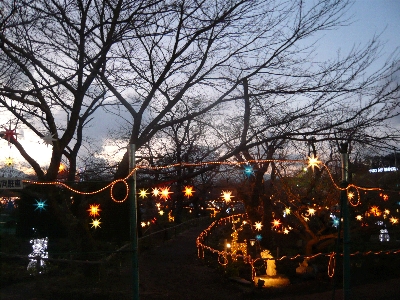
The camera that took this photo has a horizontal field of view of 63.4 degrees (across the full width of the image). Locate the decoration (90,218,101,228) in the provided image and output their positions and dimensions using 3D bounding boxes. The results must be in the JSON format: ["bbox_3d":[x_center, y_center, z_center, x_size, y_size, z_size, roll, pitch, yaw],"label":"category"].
[{"bbox_3d":[-3.392,2.386,10.500,0.350,0.350,0.300,0,-3,-18],"label":"decoration"}]

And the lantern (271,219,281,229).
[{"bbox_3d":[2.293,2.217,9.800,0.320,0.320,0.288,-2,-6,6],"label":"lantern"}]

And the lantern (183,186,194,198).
[{"bbox_3d":[-0.312,1.177,9.000,0.340,0.340,0.306,-1,-6,-1],"label":"lantern"}]

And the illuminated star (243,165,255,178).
[{"bbox_3d":[1.224,0.545,8.200,0.340,0.340,0.306,-2,-6,4],"label":"illuminated star"}]

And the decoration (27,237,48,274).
[{"bbox_3d":[-4.621,3.000,9.200,0.620,1.080,0.500,-1,-3,-6],"label":"decoration"}]

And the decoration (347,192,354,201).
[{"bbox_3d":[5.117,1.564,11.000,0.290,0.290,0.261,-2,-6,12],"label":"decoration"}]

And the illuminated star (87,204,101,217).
[{"bbox_3d":[-3.128,1.777,9.500,0.400,0.370,0.330,0,-3,-18],"label":"illuminated star"}]

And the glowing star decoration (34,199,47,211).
[{"bbox_3d":[-4.684,1.600,9.500,0.380,0.380,0.320,0,-3,-26],"label":"glowing star decoration"}]

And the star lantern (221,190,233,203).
[{"bbox_3d":[0.850,1.437,10.000,0.400,0.380,0.330,-1,-3,5],"label":"star lantern"}]

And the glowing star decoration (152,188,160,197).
[{"bbox_3d":[-1.391,1.347,10.300,0.310,0.310,0.279,-1,-6,-4],"label":"glowing star decoration"}]

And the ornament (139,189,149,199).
[{"bbox_3d":[-1.659,1.272,9.500,0.330,0.330,0.297,-1,-6,-5],"label":"ornament"}]

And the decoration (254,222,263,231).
[{"bbox_3d":[2.351,3.034,13.000,0.360,0.390,0.320,-1,-3,10],"label":"decoration"}]

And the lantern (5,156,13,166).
[{"bbox_3d":[-5.920,0.355,10.000,0.266,0.309,0.226,4,-8,-30],"label":"lantern"}]

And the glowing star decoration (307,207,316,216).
[{"bbox_3d":[4.481,2.512,13.000,0.390,0.360,0.320,-2,-3,19],"label":"glowing star decoration"}]

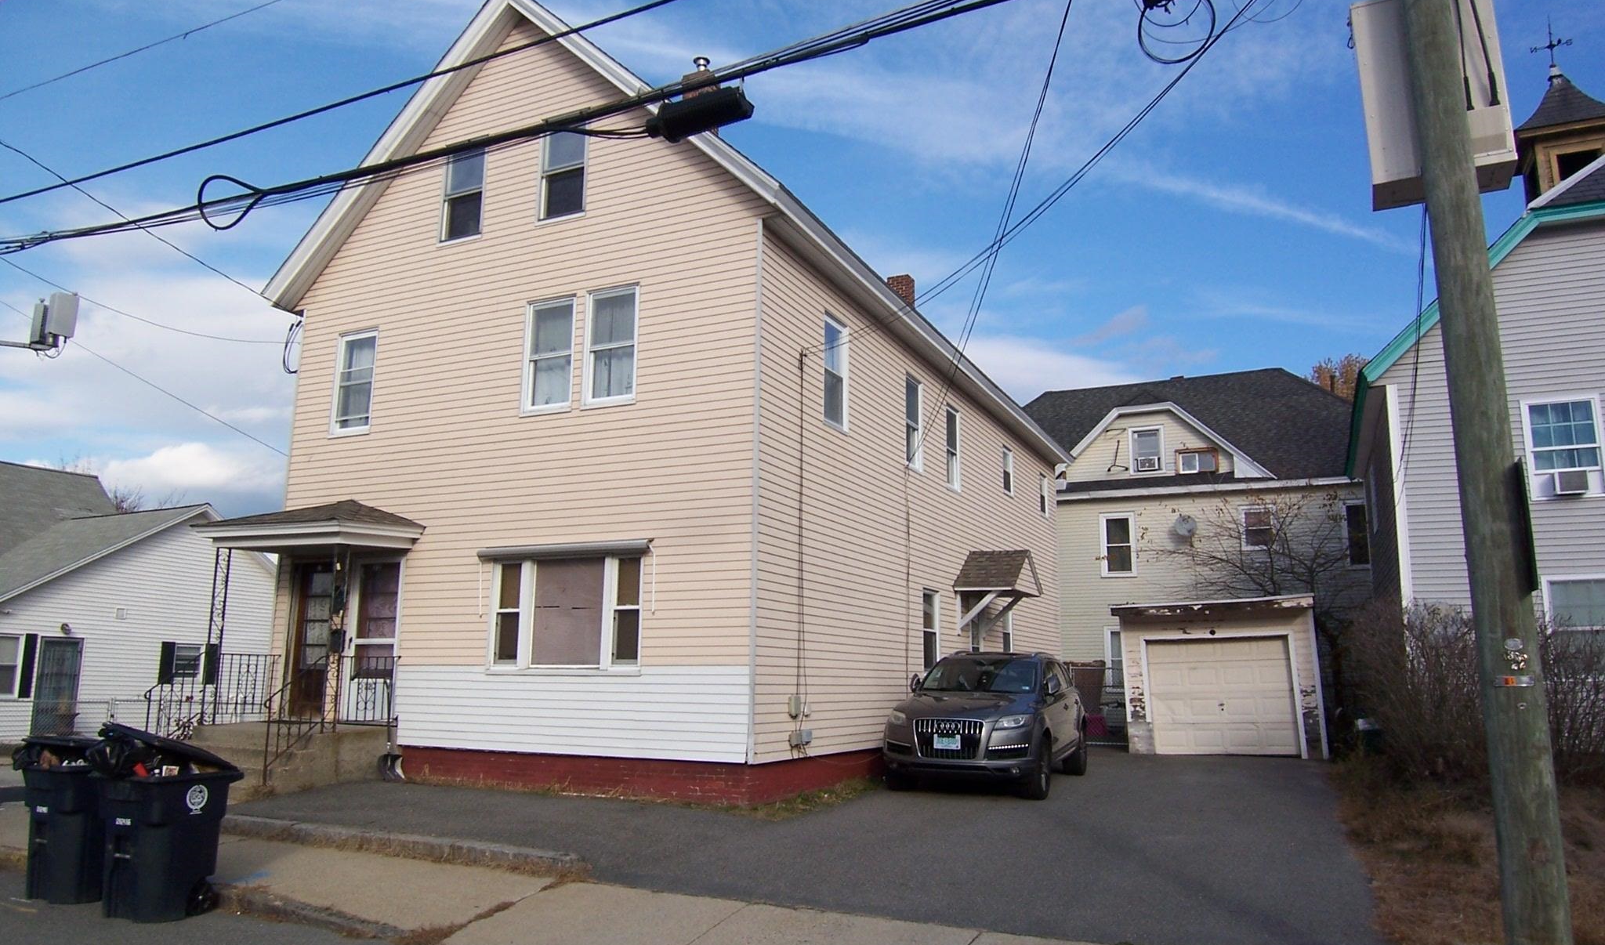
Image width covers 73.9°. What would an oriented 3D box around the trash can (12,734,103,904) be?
[{"bbox_3d":[-5.476,2.609,8.157,0.640,1.130,0.760,-5,-12,25],"label":"trash can"}]

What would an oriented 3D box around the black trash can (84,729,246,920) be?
[{"bbox_3d":[-4.548,2.467,7.633,0.640,1.230,0.760,-5,-12,25],"label":"black trash can"}]

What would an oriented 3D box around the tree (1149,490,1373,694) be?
[{"bbox_3d":[9.363,2.954,21.973,4.200,5.150,4.000,-5,-12,25],"label":"tree"}]

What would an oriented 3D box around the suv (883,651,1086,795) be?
[{"bbox_3d":[2.505,3.202,14.082,1.985,1.720,5.050,-4,-12,21],"label":"suv"}]

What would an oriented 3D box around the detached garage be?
[{"bbox_3d":[8.401,4.103,21.192,3.420,2.750,5.600,-5,-12,25],"label":"detached garage"}]

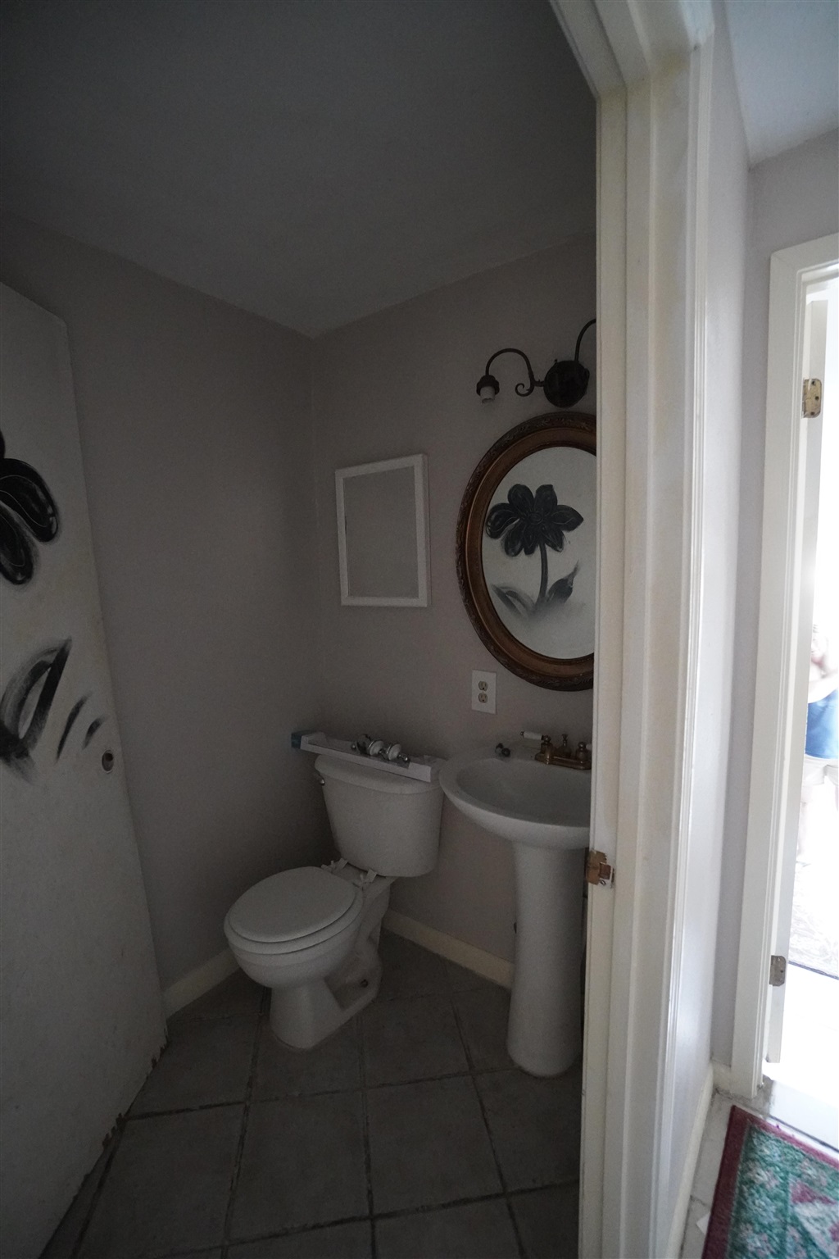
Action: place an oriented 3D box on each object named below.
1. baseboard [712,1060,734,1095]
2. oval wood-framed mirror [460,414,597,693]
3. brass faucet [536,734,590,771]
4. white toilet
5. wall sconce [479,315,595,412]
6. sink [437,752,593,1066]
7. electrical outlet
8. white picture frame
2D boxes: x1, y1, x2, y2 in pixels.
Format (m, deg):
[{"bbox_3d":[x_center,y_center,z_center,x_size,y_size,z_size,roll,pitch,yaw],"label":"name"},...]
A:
[{"bbox_3d":[0.810,1.197,1.403,0.054,0.083,0.016,3,7,36],"label":"baseboard"},{"bbox_3d":[0.396,-0.222,1.518,0.660,0.790,0.040,3,7,36],"label":"oval wood-framed mirror"},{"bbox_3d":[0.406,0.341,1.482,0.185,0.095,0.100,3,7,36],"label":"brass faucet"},{"bbox_3d":[-0.289,0.854,1.718,0.460,0.740,0.690,3,7,36],"label":"white toilet"},{"bbox_3d":[0.376,-0.700,1.414,0.460,0.170,0.145,3,7,36],"label":"wall sconce"},{"bbox_3d":[0.326,0.817,1.428,0.570,0.850,0.450,3,7,36],"label":"sink"},{"bbox_3d":[0.215,0.204,1.722,0.089,0.134,0.008,3,7,36],"label":"electrical outlet"},{"bbox_3d":[-0.141,-0.338,1.914,0.413,0.513,0.022,3,7,36],"label":"white picture frame"}]

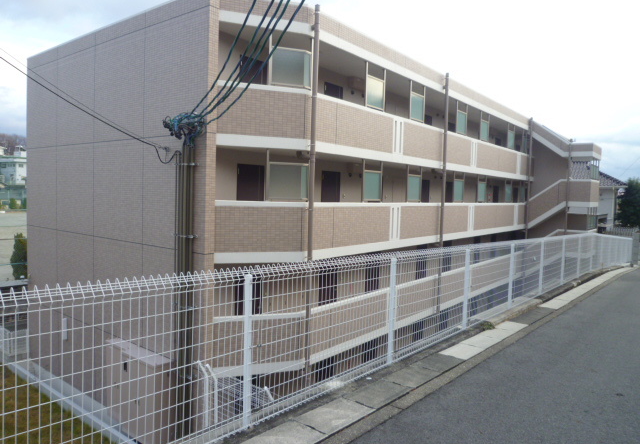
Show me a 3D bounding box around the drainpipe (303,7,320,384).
[{"bbox_3d":[-0.224,0.266,10.608,0.120,10.231,0.120,5,5,39],"label":"drainpipe"}]

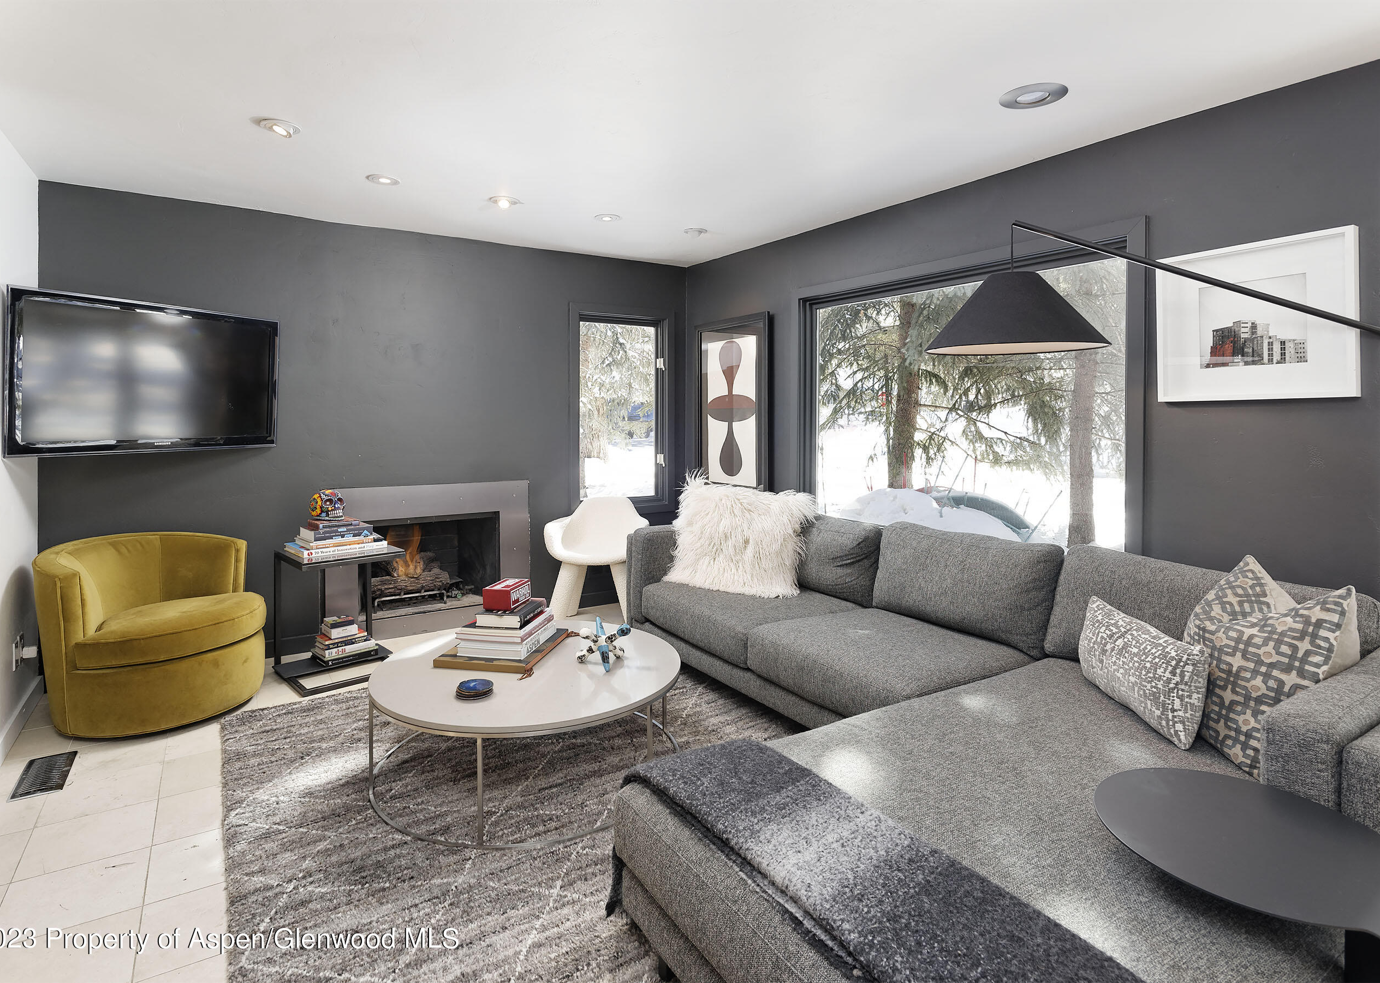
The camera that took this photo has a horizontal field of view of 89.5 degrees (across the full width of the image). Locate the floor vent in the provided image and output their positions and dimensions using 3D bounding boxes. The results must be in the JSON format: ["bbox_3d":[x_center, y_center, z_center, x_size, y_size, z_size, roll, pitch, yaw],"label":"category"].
[{"bbox_3d":[-2.318,1.017,2.505,0.137,0.012,0.337,-3,5,-34],"label":"floor vent"}]

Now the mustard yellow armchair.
[{"bbox_3d":[-2.345,0.588,3.107,0.830,0.730,0.815,1,4,18],"label":"mustard yellow armchair"}]

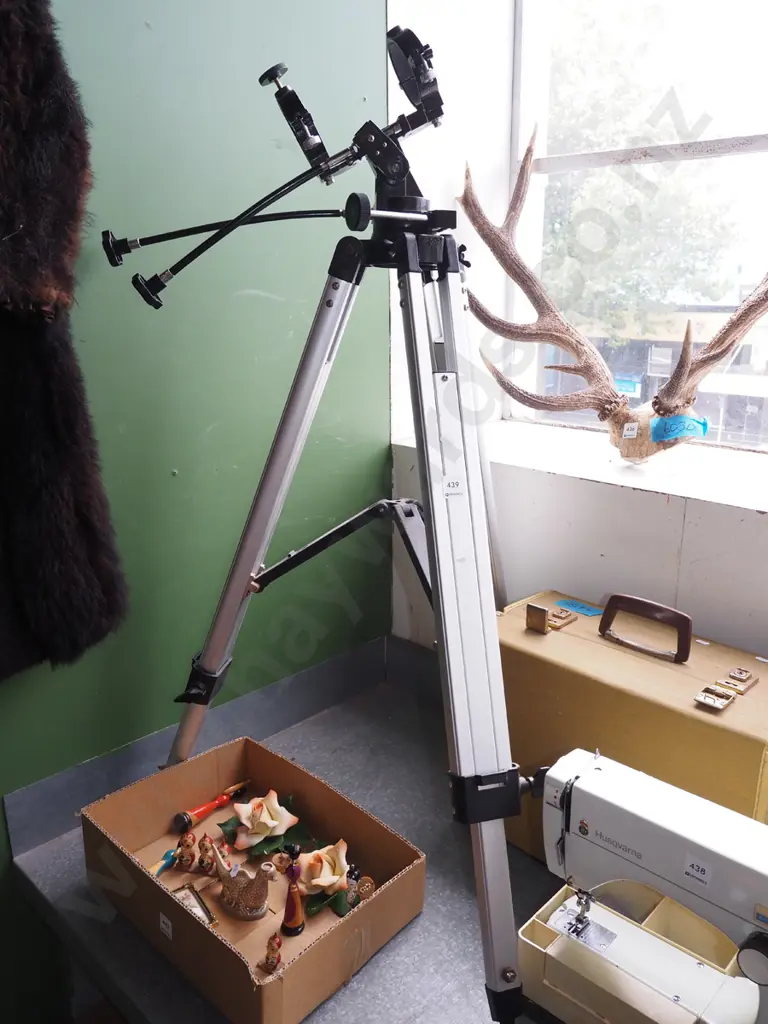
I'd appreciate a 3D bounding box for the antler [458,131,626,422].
[{"bbox_3d":[0.222,-0.391,1.246,0.270,0.486,0.300,-15,21,-42],"label":"antler"}]

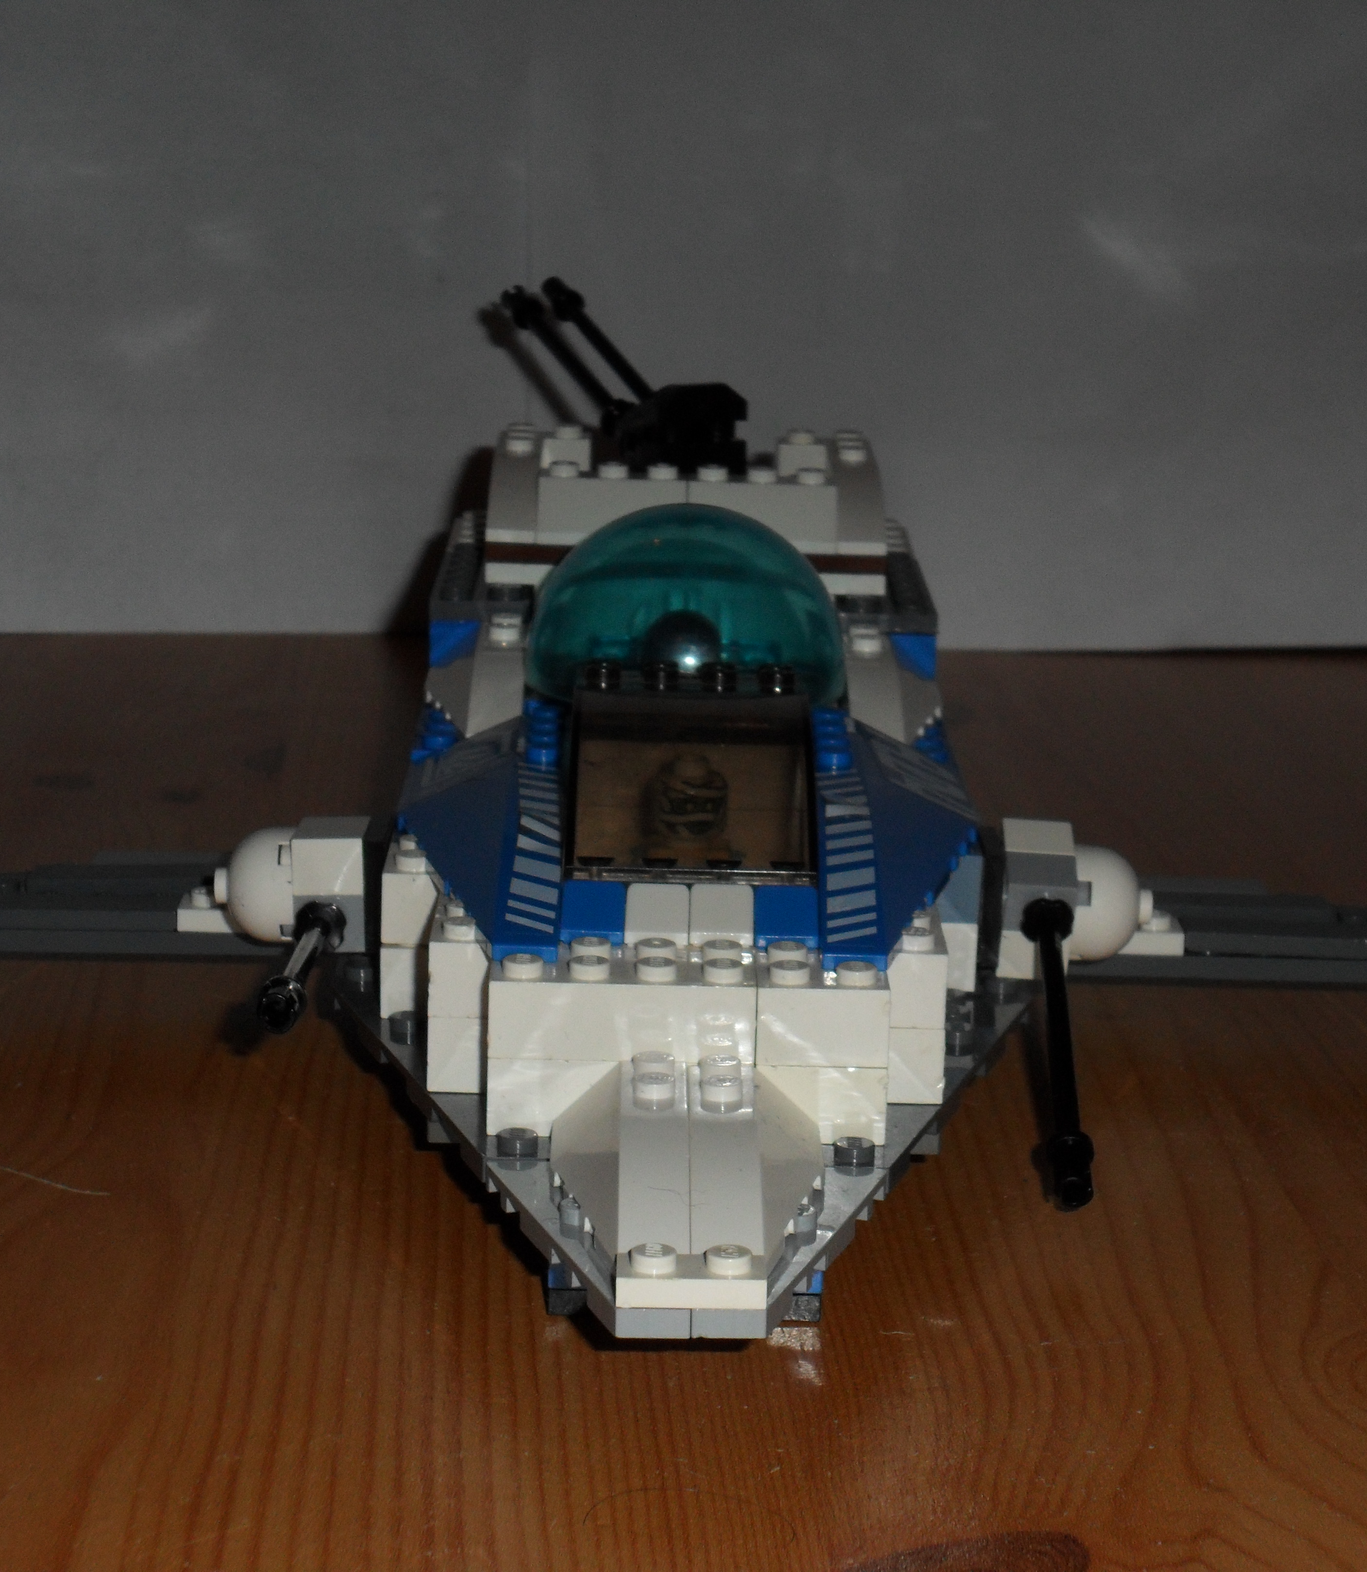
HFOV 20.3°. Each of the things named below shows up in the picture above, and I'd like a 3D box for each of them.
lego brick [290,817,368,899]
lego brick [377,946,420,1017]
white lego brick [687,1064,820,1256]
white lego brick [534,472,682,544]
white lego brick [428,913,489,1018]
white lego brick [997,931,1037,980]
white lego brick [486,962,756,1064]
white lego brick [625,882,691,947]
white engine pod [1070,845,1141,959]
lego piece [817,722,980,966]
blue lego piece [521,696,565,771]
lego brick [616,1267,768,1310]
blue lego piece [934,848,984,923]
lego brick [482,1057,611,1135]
[{"bbox_3d":[-0.049,0.010,0.531,0.010,0.008,0.015,1,13,-1],"label":"lego brick"},{"bbox_3d":[-0.036,0.024,0.512,0.008,0.010,0.016,1,13,-1],"label":"lego brick"},{"bbox_3d":[0.009,0.043,0.434,0.016,0.011,0.048,1,13,-1],"label":"white lego brick"},{"bbox_3d":[-0.011,-0.045,0.611,0.024,0.011,0.016,1,13,-1],"label":"white lego brick"},{"bbox_3d":[-0.027,0.021,0.479,0.009,0.011,0.018,1,13,-1],"label":"white lego brick"},{"bbox_3d":[0.050,0.021,0.541,0.010,0.008,0.010,1,35,-1],"label":"white lego brick"},{"bbox_3d":[-0.007,0.026,0.464,0.032,0.010,0.016,1,13,-1],"label":"white lego brick"},{"bbox_3d":[-0.003,0.016,0.474,0.008,0.006,0.008,1,13,-1],"label":"white lego brick"},{"bbox_3d":[0.060,0.016,0.535,0.011,0.016,0.016,1,13,-1],"label":"white engine pod"},{"bbox_3d":[0.029,0.006,0.508,0.024,0.011,0.096,1,13,-1],"label":"lego piece"},{"bbox_3d":[-0.019,-0.006,0.539,0.008,0.004,0.032,1,13,-1],"label":"blue lego piece"},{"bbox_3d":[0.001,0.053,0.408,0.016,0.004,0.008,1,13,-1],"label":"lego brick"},{"bbox_3d":[0.036,0.013,0.526,0.008,0.011,0.015,1,13,-1],"label":"blue lego piece"},{"bbox_3d":[-0.015,0.035,0.465,0.016,0.010,0.016,1,13,-1],"label":"lego brick"}]

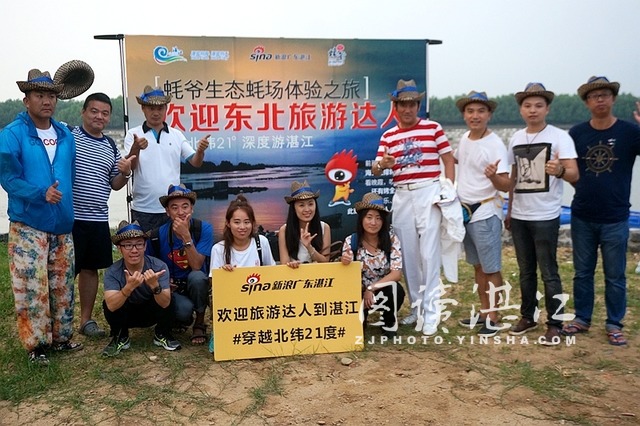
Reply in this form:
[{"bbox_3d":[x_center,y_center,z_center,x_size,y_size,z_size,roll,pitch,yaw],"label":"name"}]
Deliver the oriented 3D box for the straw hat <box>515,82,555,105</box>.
[{"bbox_3d":[1.482,-0.826,4.910,0.280,0.145,0.310,2,7,16],"label":"straw hat"}]

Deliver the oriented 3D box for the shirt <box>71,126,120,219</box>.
[{"bbox_3d":[-1.566,-0.281,4.934,0.460,0.640,0.290,-3,8,-16],"label":"shirt"}]

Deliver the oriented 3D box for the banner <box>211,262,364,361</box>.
[{"bbox_3d":[-0.197,0.646,4.682,0.995,0.600,0.015,-2,3,-11],"label":"banner"}]

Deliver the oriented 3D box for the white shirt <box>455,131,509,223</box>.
[{"bbox_3d":[1.111,-0.258,4.890,0.410,0.620,0.270,5,9,33],"label":"white shirt"}]

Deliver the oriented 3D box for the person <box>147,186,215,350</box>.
[{"bbox_3d":[-0.994,0.355,5.100,0.480,1.030,0.630,-2,7,-10],"label":"person"}]

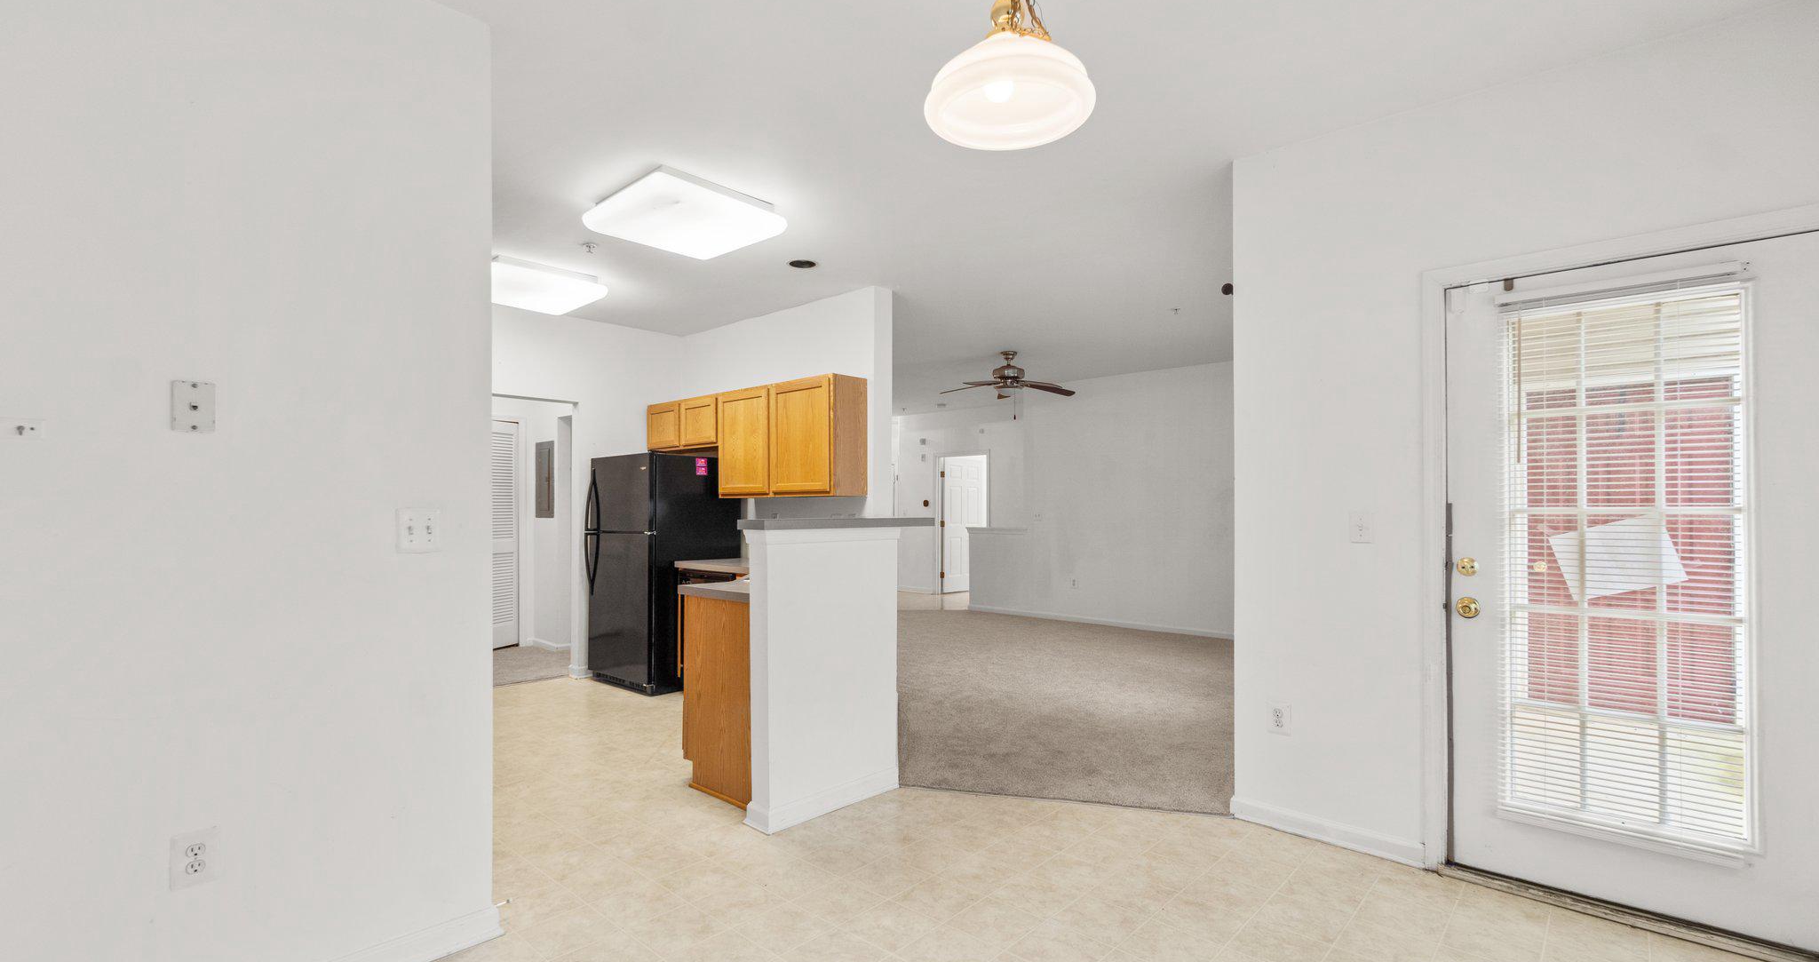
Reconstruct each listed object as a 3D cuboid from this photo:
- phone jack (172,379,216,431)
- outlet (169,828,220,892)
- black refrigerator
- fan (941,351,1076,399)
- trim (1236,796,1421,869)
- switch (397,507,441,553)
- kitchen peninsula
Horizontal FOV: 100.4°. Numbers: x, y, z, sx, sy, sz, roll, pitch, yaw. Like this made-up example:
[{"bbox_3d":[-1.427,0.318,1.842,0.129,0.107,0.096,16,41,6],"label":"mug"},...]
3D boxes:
[{"bbox_3d":[-1.710,-0.176,1.810,0.012,0.118,0.074,-1,-2,41],"label":"phone jack"},{"bbox_3d":[-1.696,0.895,1.798,0.010,0.121,0.080,-1,-2,41],"label":"outlet"},{"bbox_3d":[-1.814,0.627,5.571,0.790,1.620,0.780,-1,-2,41],"label":"black refrigerator"},{"bbox_3d":[0.952,-1.050,7.250,1.310,0.400,1.310,-1,-2,41],"label":"fan"},{"bbox_3d":[1.566,1.331,2.890,0.660,0.086,0.016,-1,-2,41],"label":"trim"},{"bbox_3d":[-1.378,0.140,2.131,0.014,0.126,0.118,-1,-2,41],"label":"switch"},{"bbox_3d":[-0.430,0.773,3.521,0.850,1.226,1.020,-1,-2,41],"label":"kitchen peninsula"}]

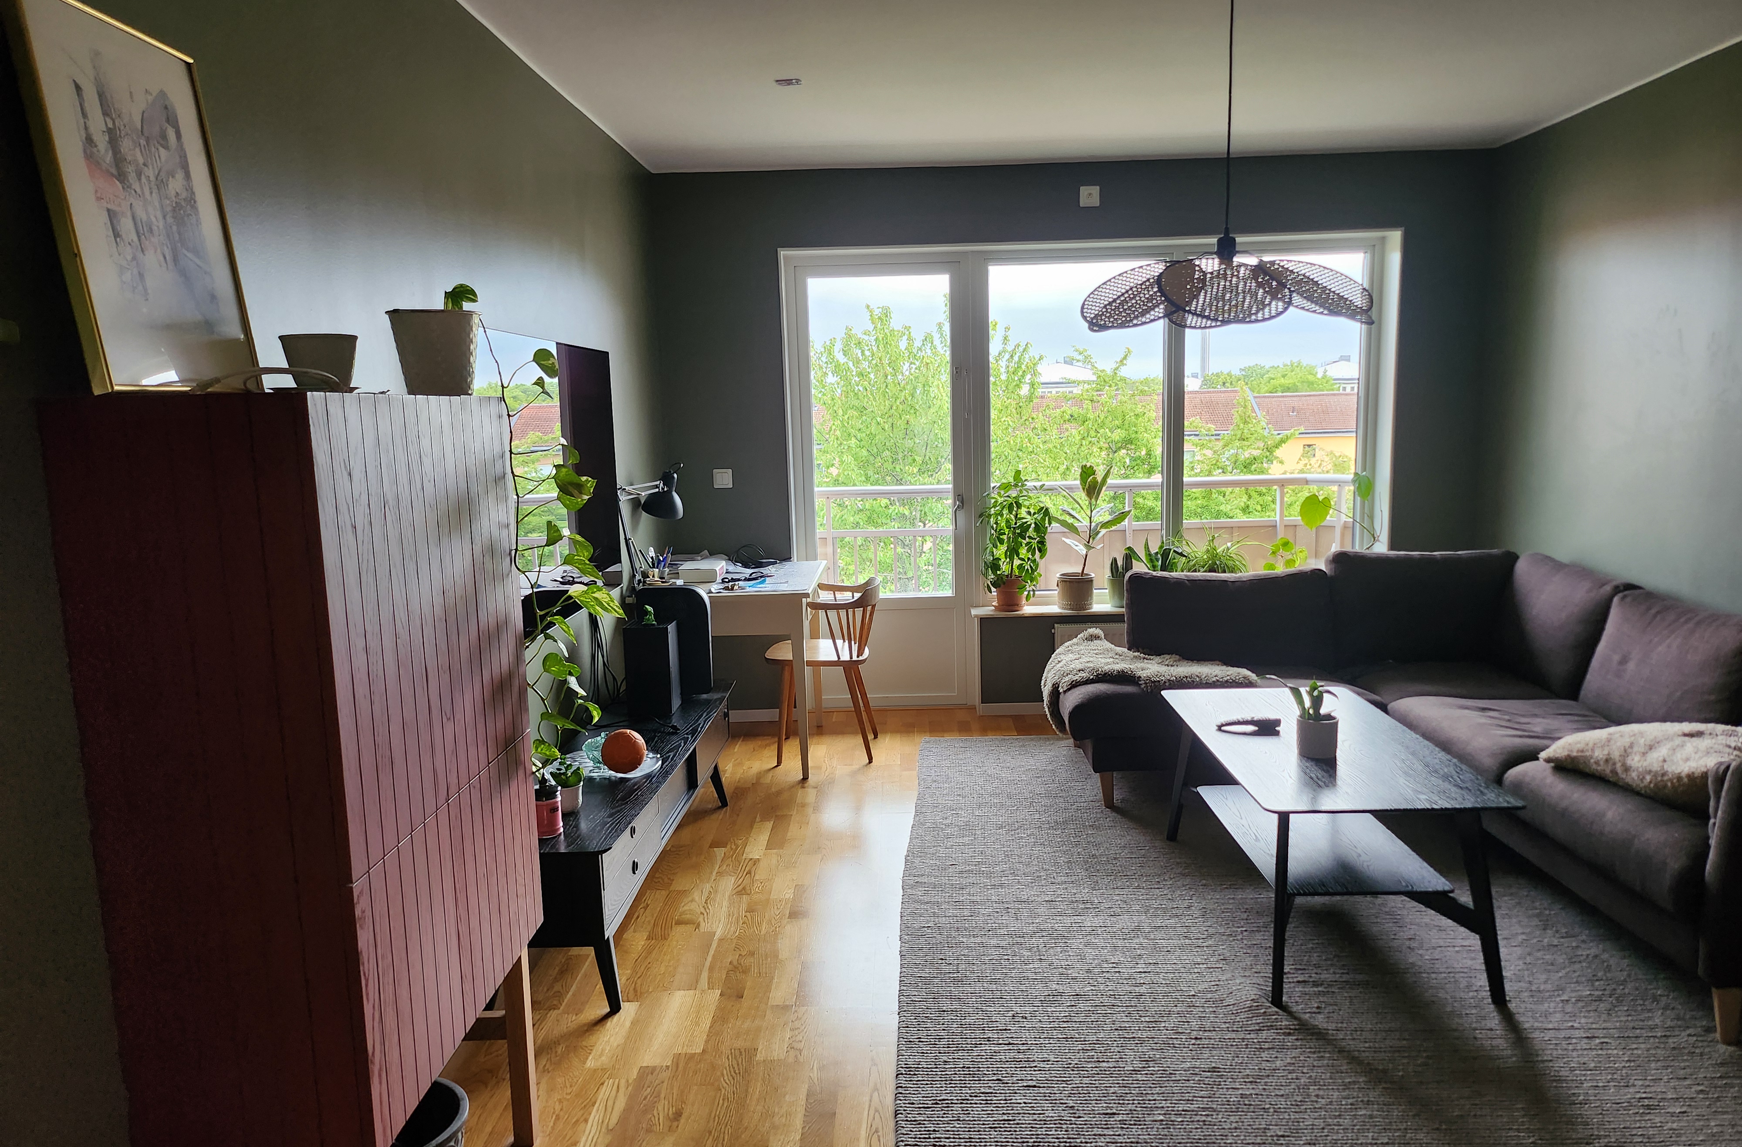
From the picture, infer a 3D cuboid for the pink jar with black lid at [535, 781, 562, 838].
[{"bbox_3d":[-0.806,0.582,2.971,0.088,0.113,0.088,-1,8,0],"label":"pink jar with black lid"}]

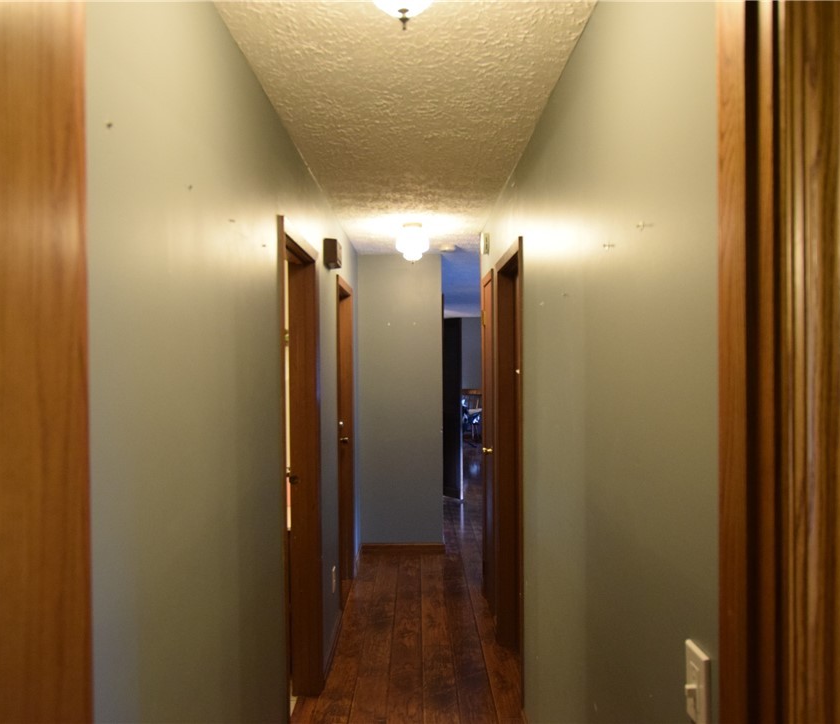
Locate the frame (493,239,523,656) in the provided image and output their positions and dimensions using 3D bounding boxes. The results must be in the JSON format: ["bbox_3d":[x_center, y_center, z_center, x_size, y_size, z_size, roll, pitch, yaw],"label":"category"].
[{"bbox_3d":[0.505,0.498,3.182,0.130,2.080,0.870,-1,0,0],"label":"frame"}]

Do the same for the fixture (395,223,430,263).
[{"bbox_3d":[-0.047,-0.772,4.129,0.220,0.250,0.220,-1,0,0],"label":"fixture"}]

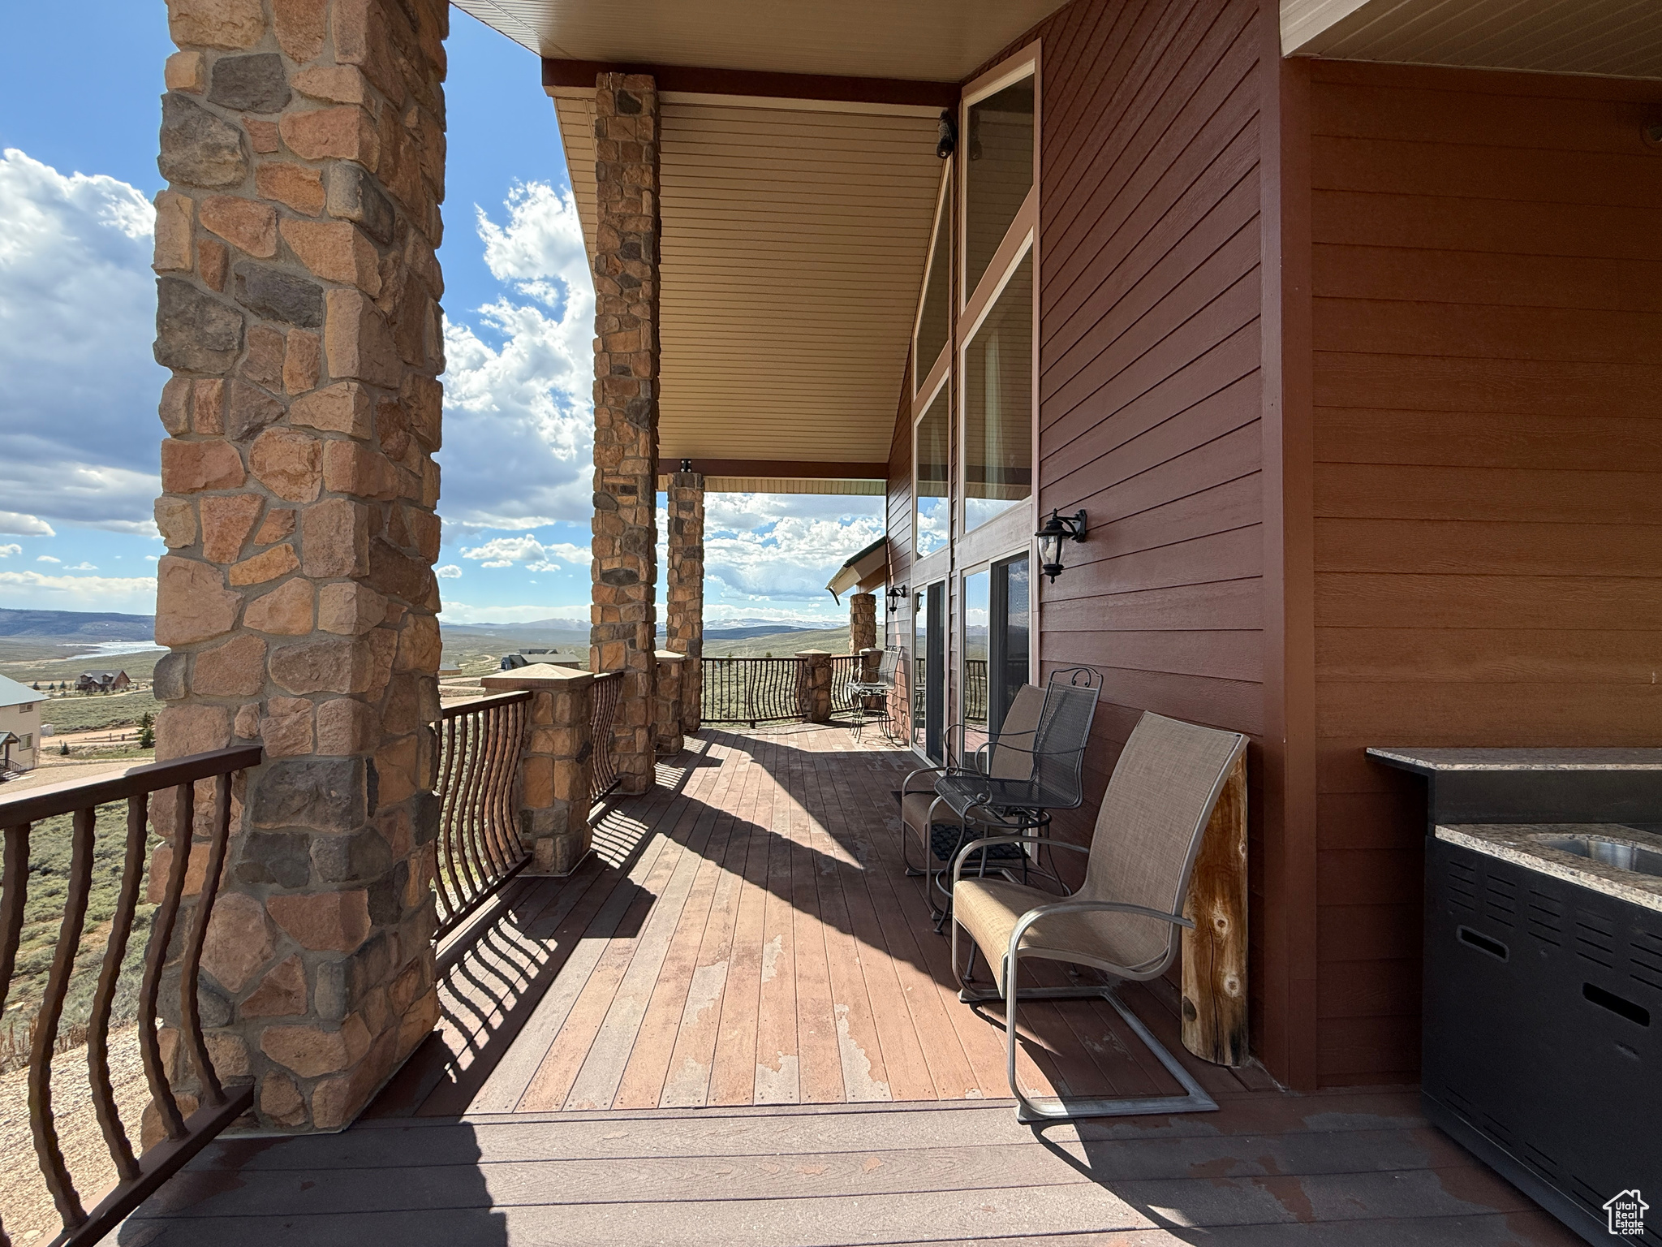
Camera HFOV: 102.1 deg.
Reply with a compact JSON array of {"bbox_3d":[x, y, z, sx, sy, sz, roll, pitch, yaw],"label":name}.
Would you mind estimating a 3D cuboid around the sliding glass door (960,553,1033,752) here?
[{"bbox_3d":[1.277,0.507,5.404,0.085,2.038,1.769,1,-1,-4],"label":"sliding glass door"}]

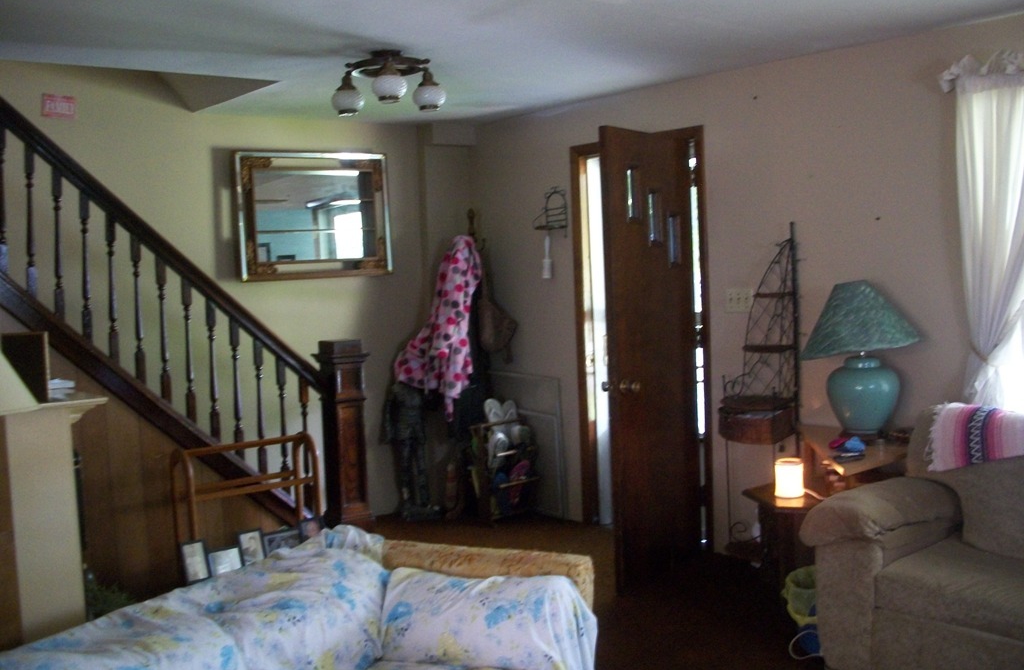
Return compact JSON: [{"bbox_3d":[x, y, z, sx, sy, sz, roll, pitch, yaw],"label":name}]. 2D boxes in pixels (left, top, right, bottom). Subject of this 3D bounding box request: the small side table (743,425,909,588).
[{"bbox_3d":[1.289,0.788,4.292,0.680,0.690,0.710,-6,6,-42],"label":"small side table"}]

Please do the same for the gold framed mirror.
[{"bbox_3d":[-1.102,-0.677,5.876,0.910,0.705,0.050,-5,5,-34],"label":"gold framed mirror"}]

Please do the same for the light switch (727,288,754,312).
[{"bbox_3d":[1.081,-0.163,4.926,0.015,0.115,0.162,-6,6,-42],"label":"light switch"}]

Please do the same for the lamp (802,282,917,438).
[{"bbox_3d":[1.433,0.099,4.250,0.490,0.655,0.490,-6,6,-42],"label":"lamp"}]

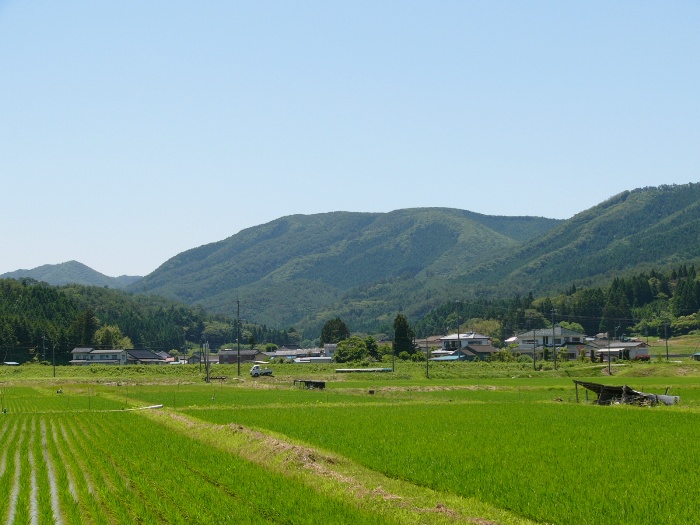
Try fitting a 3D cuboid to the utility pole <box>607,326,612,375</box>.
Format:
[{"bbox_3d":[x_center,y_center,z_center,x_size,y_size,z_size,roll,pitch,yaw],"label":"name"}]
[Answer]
[{"bbox_3d":[40.059,13.595,240.000,0.310,7.500,0.310,0,-4,0],"label":"utility pole"}]

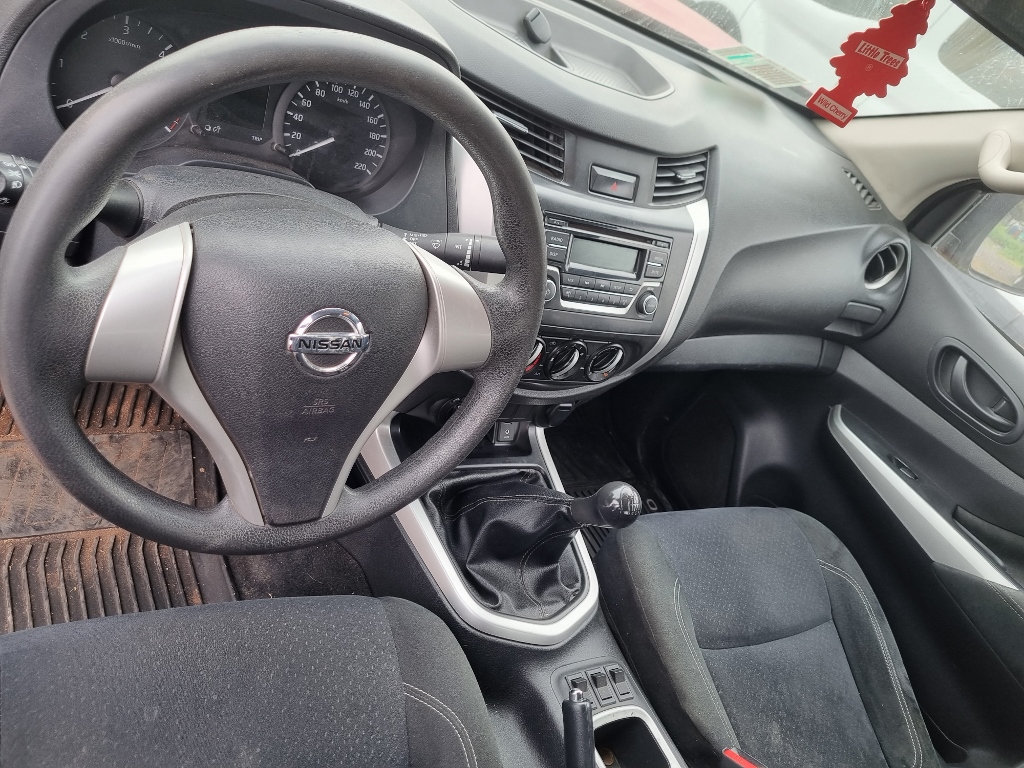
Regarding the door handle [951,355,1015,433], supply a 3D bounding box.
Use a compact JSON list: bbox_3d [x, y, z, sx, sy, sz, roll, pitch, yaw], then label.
[{"bbox_3d":[0.687,0.023,1.136,0.033,0.054,0.125,2,46,-35],"label":"door handle"}]

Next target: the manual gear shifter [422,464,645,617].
[{"bbox_3d":[0.049,0.125,0.898,0.194,0.211,0.210,2,46,-35],"label":"manual gear shifter"}]

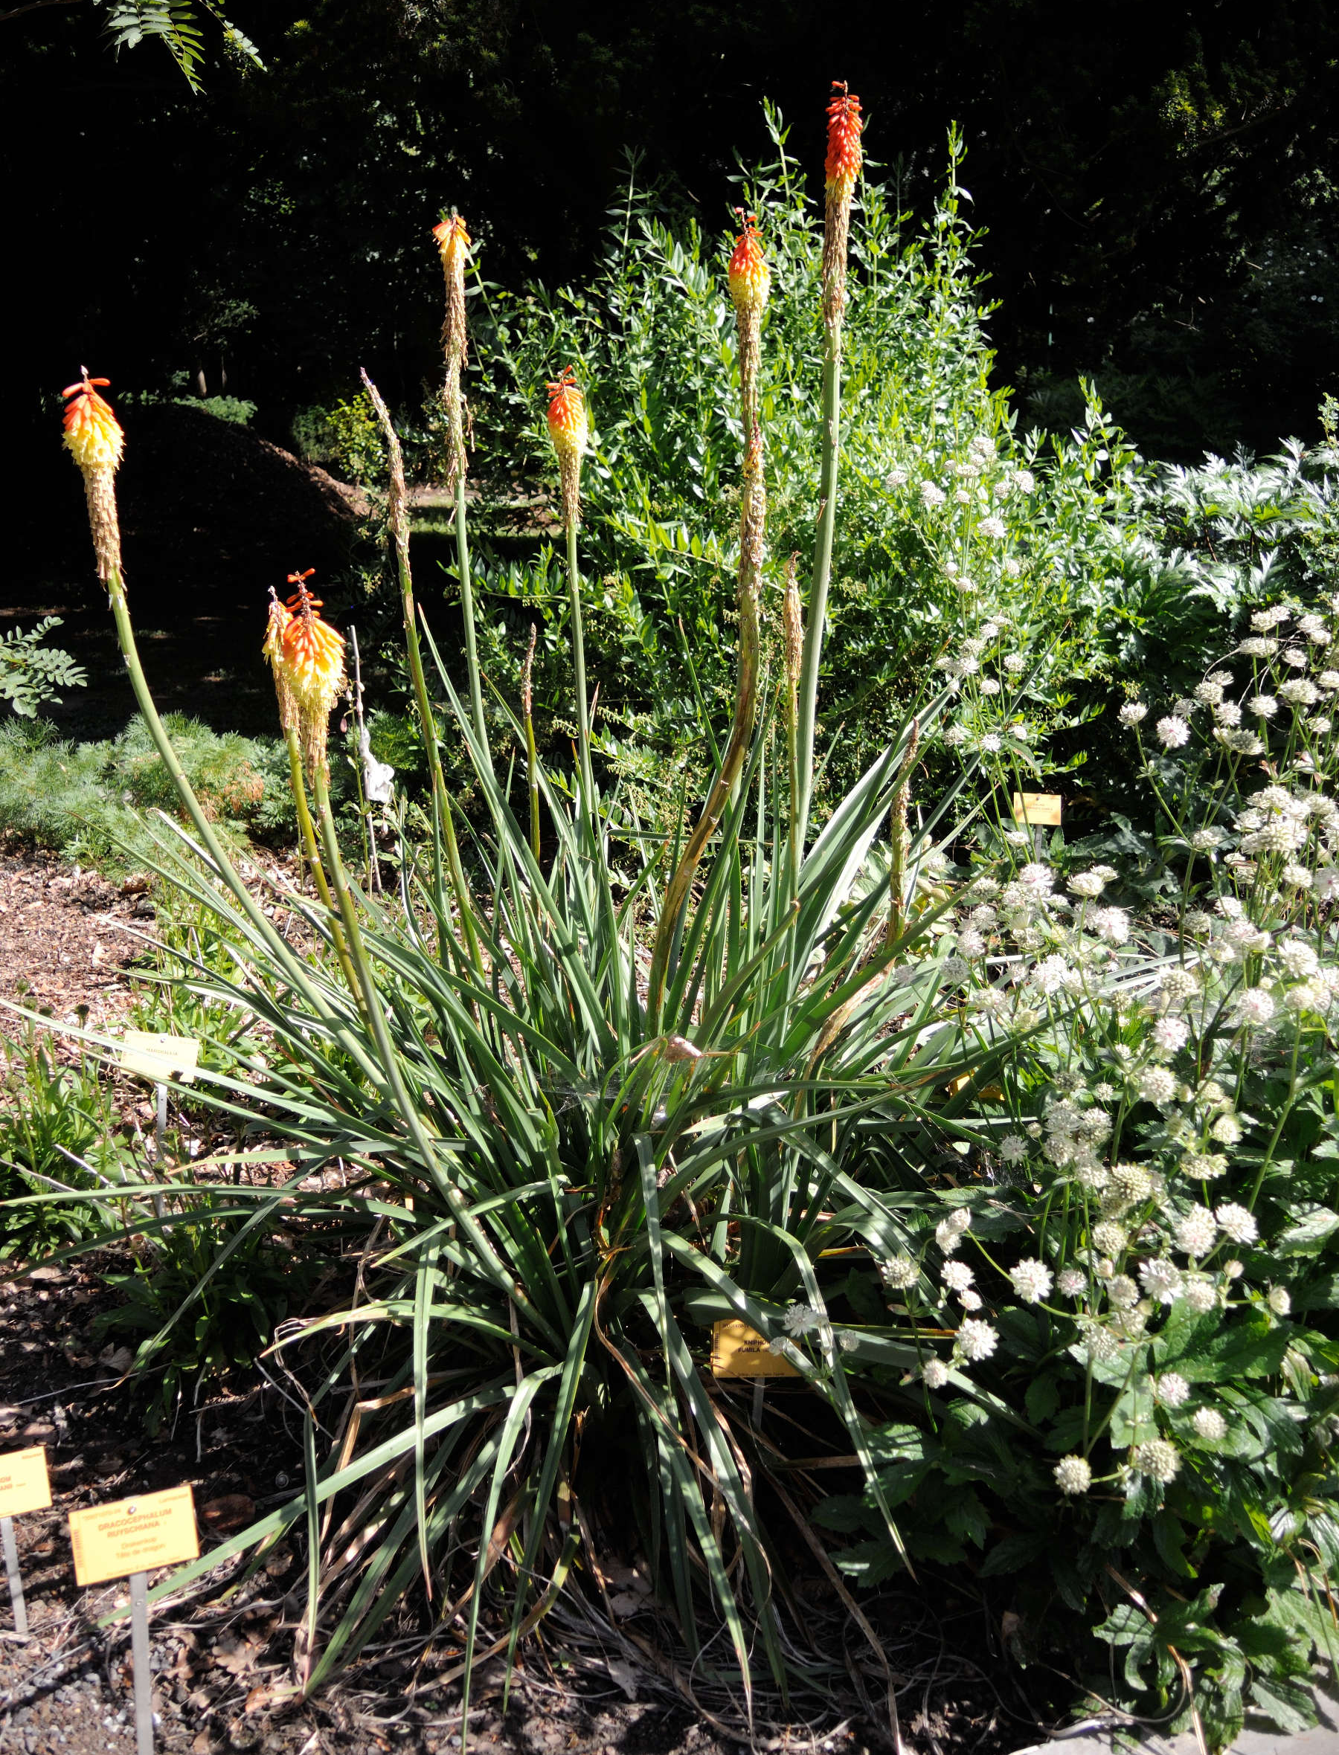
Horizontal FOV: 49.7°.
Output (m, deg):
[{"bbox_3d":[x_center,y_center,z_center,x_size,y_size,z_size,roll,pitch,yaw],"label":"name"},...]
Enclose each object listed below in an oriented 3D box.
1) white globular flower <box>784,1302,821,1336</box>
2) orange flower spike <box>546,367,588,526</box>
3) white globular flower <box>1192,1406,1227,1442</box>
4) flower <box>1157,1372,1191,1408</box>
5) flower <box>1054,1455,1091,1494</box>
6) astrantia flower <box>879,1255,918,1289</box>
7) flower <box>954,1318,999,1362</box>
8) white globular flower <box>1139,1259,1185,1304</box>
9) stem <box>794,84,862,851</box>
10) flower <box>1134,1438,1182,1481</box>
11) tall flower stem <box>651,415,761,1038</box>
[{"bbox_3d":[0.130,0.434,1.420,0.037,0.032,0.037,0,15,0],"label":"white globular flower"},{"bbox_3d":[-0.111,-0.471,1.580,0.047,0.169,0.047,0,15,0],"label":"orange flower spike"},{"bbox_3d":[0.468,0.473,1.250,0.031,0.027,0.031,8,21,23],"label":"white globular flower"},{"bbox_3d":[0.454,0.461,1.300,0.031,0.028,0.031,0,15,0],"label":"flower"},{"bbox_3d":[0.343,0.509,1.230,0.033,0.029,0.033,6,20,18],"label":"flower"},{"bbox_3d":[0.210,0.361,1.320,0.034,0.030,0.034,3,19,10],"label":"astrantia flower"},{"bbox_3d":[0.262,0.394,1.230,0.038,0.034,0.038,5,20,13],"label":"flower"},{"bbox_3d":[0.447,0.367,1.310,0.042,0.035,0.042,0,15,0],"label":"white globular flower"},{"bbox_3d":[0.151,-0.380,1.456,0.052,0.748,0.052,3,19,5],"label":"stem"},{"bbox_3d":[0.412,0.492,1.220,0.040,0.034,0.040,0,15,0],"label":"flower"},{"bbox_3d":[0.036,-0.138,1.450,0.116,0.610,0.100,0,15,0],"label":"tall flower stem"}]

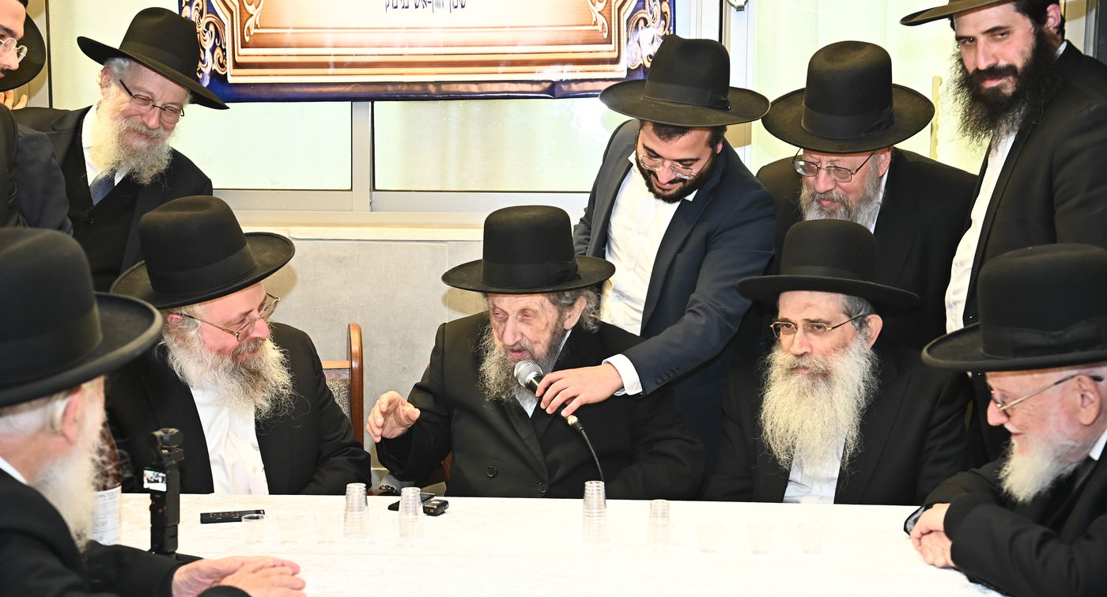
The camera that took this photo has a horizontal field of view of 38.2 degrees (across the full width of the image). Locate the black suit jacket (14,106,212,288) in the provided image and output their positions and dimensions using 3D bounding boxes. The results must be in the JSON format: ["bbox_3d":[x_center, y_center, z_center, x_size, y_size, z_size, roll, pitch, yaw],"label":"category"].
[{"bbox_3d":[-0.987,-0.052,3.550,0.530,0.780,0.330,4,12,-18],"label":"black suit jacket"}]

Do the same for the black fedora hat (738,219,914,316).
[{"bbox_3d":[0.505,-0.059,2.940,0.325,0.140,0.355,4,-5,28],"label":"black fedora hat"}]

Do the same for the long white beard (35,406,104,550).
[{"bbox_3d":[-0.678,0.247,2.200,0.140,0.210,0.150,1,8,-36],"label":"long white beard"}]

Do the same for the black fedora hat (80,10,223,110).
[{"bbox_3d":[-0.782,-0.473,3.130,0.320,0.135,0.350,21,8,-32],"label":"black fedora hat"}]

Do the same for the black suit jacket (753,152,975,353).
[{"bbox_3d":[0.645,0.065,3.307,0.520,0.750,0.360,5,17,14],"label":"black suit jacket"}]

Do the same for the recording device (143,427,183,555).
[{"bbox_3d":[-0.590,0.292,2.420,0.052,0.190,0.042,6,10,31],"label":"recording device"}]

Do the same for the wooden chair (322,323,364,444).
[{"bbox_3d":[-0.605,0.576,3.180,0.470,1.000,0.550,-1,9,-10],"label":"wooden chair"}]

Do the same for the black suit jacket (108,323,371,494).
[{"bbox_3d":[-0.628,0.354,3.073,0.540,0.620,0.420,-2,10,-18],"label":"black suit jacket"}]

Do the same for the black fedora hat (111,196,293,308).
[{"bbox_3d":[-0.673,-0.100,3.020,0.350,0.140,0.325,-2,23,28],"label":"black fedora hat"}]

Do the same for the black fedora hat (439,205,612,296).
[{"bbox_3d":[-0.045,-0.088,3.000,0.320,0.140,0.350,-3,12,1],"label":"black fedora hat"}]

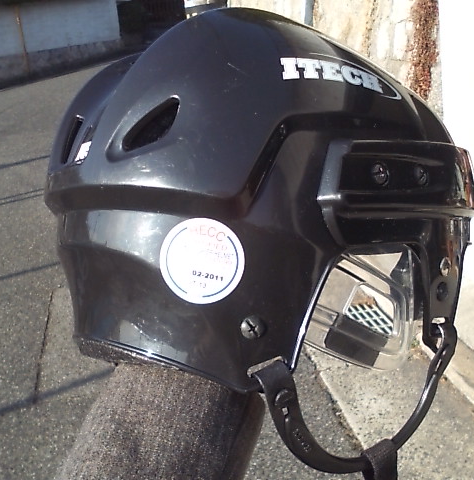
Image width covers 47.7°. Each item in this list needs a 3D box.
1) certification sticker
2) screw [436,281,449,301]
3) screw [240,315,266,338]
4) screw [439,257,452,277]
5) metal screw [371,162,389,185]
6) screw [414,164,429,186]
[{"bbox_3d":[-0.017,0.011,0.265,0.042,0.042,0.002,12,-2,0],"label":"certification sticker"},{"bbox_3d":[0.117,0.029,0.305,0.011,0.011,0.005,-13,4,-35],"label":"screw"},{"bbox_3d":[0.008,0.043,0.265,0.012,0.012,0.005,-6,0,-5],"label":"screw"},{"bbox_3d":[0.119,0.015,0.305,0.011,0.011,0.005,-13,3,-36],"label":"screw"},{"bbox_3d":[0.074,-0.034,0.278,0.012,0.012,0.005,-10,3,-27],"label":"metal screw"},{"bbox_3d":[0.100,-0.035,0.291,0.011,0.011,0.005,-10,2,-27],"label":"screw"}]

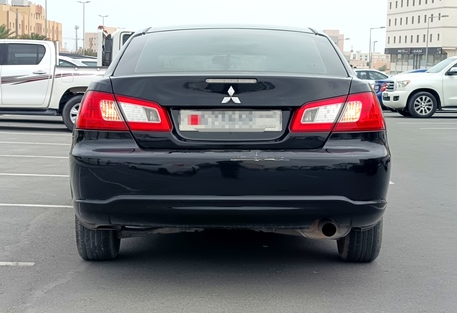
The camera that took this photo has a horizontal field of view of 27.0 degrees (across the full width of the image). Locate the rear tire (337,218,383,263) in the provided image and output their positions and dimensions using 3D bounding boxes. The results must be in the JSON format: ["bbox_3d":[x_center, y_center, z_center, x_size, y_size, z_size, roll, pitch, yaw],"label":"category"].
[{"bbox_3d":[0.796,0.319,5.849,0.225,0.660,0.660,0,5,0],"label":"rear tire"}]

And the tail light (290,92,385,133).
[{"bbox_3d":[0.580,-0.224,4.989,0.520,0.210,0.260,-1,5,-12],"label":"tail light"}]

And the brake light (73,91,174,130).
[{"bbox_3d":[-0.548,-0.229,4.990,0.520,0.210,0.260,1,5,12],"label":"brake light"}]

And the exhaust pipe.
[{"bbox_3d":[0.524,0.374,5.031,0.080,0.080,0.200,0,5,0],"label":"exhaust pipe"}]

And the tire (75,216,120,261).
[{"bbox_3d":[-0.779,0.312,5.851,0.225,0.660,0.660,0,5,0],"label":"tire"}]

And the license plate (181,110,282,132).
[{"bbox_3d":[0.017,-0.185,4.852,0.520,0.112,0.020,0,5,0],"label":"license plate"}]

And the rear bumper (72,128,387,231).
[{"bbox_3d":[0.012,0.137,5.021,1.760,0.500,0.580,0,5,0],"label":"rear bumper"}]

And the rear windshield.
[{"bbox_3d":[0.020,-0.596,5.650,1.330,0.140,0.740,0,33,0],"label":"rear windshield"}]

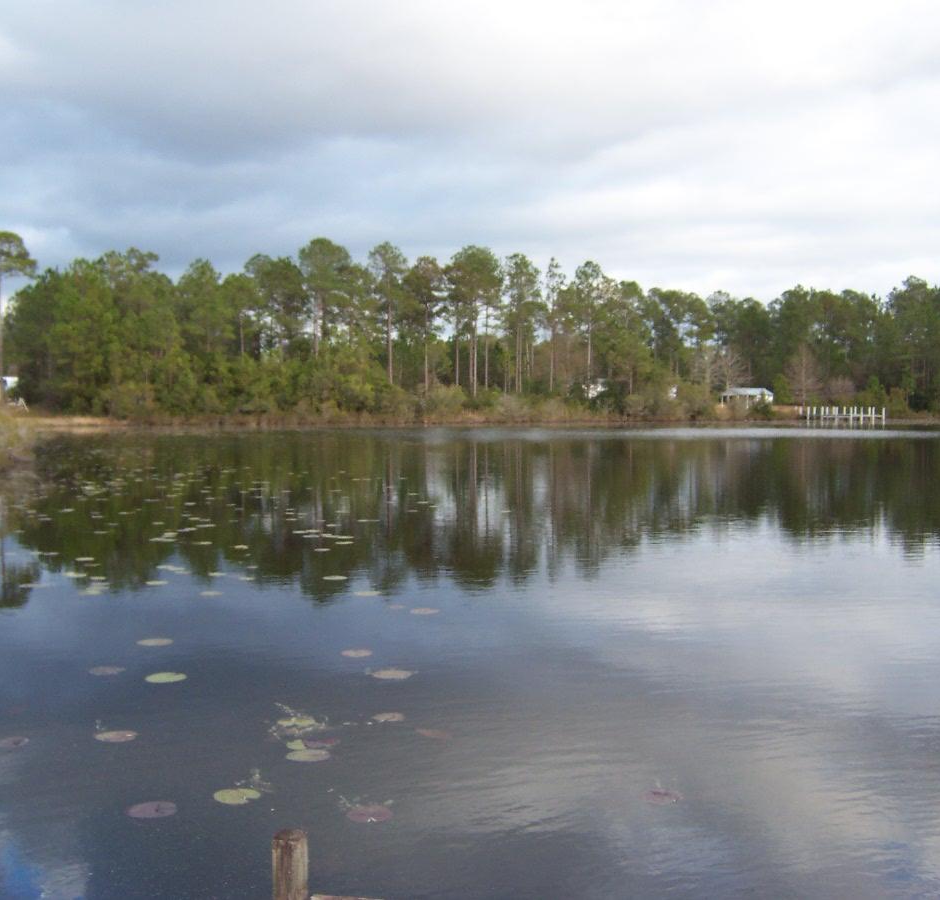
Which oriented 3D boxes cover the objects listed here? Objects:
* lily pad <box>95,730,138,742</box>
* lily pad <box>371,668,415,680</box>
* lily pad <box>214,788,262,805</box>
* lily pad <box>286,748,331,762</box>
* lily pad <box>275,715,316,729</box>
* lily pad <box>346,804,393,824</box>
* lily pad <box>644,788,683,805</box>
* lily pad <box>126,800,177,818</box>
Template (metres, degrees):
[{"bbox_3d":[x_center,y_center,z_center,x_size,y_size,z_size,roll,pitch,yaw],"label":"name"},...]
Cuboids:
[{"bbox_3d":[-2.201,1.787,7.124,0.261,0.020,0.255,0,2,0],"label":"lily pad"},{"bbox_3d":[-0.595,1.725,8.784,0.307,0.020,0.310,0,2,0],"label":"lily pad"},{"bbox_3d":[-1.226,1.827,6.032,0.248,0.020,0.246,0,2,0],"label":"lily pad"},{"bbox_3d":[-0.951,1.801,6.736,0.259,0.020,0.247,0,2,0],"label":"lily pad"},{"bbox_3d":[-1.129,1.774,7.458,0.244,0.020,0.248,0,2,0],"label":"lily pad"},{"bbox_3d":[-0.507,1.837,5.776,0.222,0.020,0.232,0,2,0],"label":"lily pad"},{"bbox_3d":[1.023,1.827,6.032,0.195,0.020,0.205,0,2,0],"label":"lily pad"},{"bbox_3d":[-1.621,1.835,5.833,0.255,0.020,0.248,0,2,0],"label":"lily pad"}]

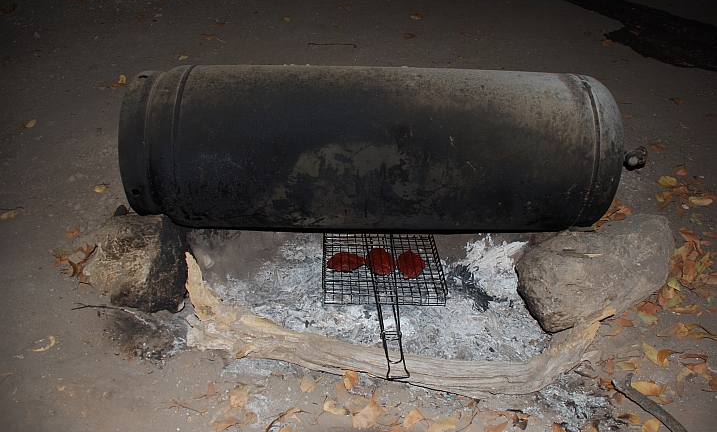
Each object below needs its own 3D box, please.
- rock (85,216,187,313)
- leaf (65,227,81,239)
[{"bbox_3d":[-0.577,0.086,1.413,0.245,0.225,0.250,1,45,0],"label":"rock"},{"bbox_3d":[-0.906,0.052,1.706,0.058,0.013,0.030,-31,54,-27],"label":"leaf"}]

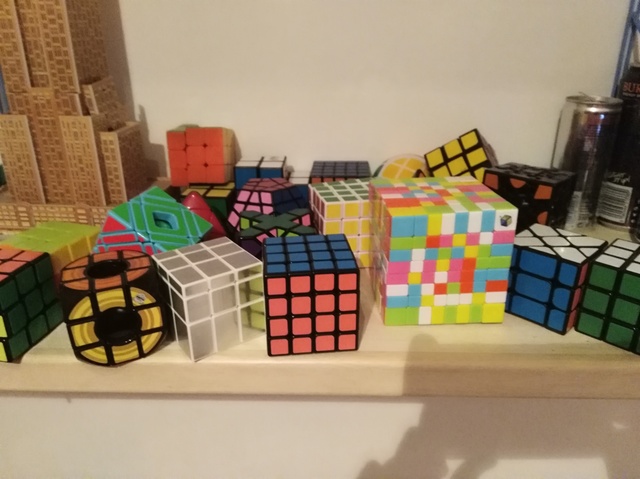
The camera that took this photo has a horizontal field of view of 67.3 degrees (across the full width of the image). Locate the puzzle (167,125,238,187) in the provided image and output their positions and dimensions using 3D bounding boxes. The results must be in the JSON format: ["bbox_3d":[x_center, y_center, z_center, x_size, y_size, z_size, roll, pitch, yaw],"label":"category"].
[{"bbox_3d":[-0.129,-0.093,0.532,0.058,0.059,0.059,0,14,1],"label":"puzzle"}]

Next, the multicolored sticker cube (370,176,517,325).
[{"bbox_3d":[0.089,0.006,0.380,0.088,0.088,0.088,-2,23,-3],"label":"multicolored sticker cube"}]

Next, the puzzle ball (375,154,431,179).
[{"bbox_3d":[0.096,-0.059,0.542,0.073,0.073,0.073,0,23,0],"label":"puzzle ball"}]

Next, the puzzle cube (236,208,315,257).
[{"bbox_3d":[-0.034,0.014,0.402,0.059,0.059,0.059,-2,23,-4],"label":"puzzle cube"}]

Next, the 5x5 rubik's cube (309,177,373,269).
[{"bbox_3d":[0.029,-0.016,0.475,0.066,0.066,0.066,-5,23,-12],"label":"5x5 rubik's cube"}]

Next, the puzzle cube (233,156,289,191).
[{"bbox_3d":[-0.063,-0.062,0.533,0.050,0.050,0.050,0,23,2],"label":"puzzle cube"}]

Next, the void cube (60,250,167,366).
[{"bbox_3d":[-0.145,0.047,0.339,0.058,0.058,0.058,-11,25,-23],"label":"void cube"}]

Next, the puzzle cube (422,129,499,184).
[{"bbox_3d":[0.161,-0.070,0.521,0.059,0.059,0.059,-25,-28,28],"label":"puzzle cube"}]

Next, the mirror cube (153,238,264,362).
[{"bbox_3d":[-0.080,0.041,0.352,0.058,0.058,0.058,-16,27,-33],"label":"mirror cube"}]

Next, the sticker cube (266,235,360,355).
[{"bbox_3d":[-0.008,0.038,0.343,0.061,0.061,0.061,-3,23,-5],"label":"sticker cube"}]

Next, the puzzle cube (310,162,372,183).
[{"bbox_3d":[0.025,-0.050,0.548,0.064,0.064,0.064,0,23,2],"label":"puzzle cube"}]

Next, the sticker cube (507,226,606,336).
[{"bbox_3d":[0.180,0.029,0.378,0.056,0.056,0.056,-21,30,-40],"label":"sticker cube"}]

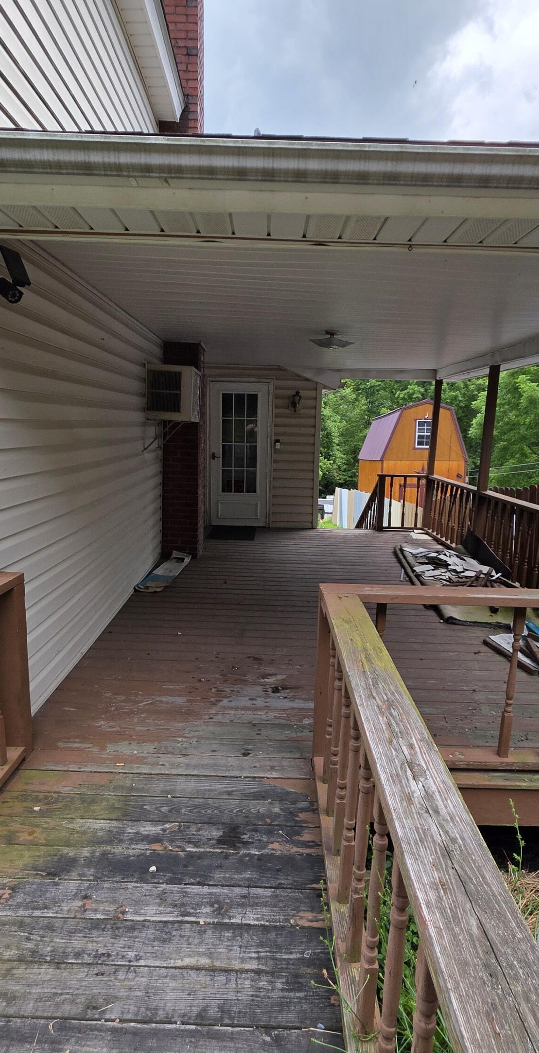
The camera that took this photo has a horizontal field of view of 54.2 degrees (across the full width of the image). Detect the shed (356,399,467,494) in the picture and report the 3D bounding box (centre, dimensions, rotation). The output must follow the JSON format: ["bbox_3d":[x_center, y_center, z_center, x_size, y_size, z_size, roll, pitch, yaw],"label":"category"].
[{"bbox_3d":[5.819,-2.939,22.788,3.300,4.600,5.900,2,11,1],"label":"shed"}]

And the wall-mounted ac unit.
[{"bbox_3d":[-0.938,-1.302,5.225,0.440,0.510,0.660,1,11,0],"label":"wall-mounted ac unit"}]

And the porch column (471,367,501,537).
[{"bbox_3d":[2.327,-0.624,5.715,0.088,2.160,0.088,1,11,0],"label":"porch column"}]

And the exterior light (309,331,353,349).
[{"bbox_3d":[0.537,-1.608,4.542,0.350,0.130,0.350,1,11,0],"label":"exterior light"}]

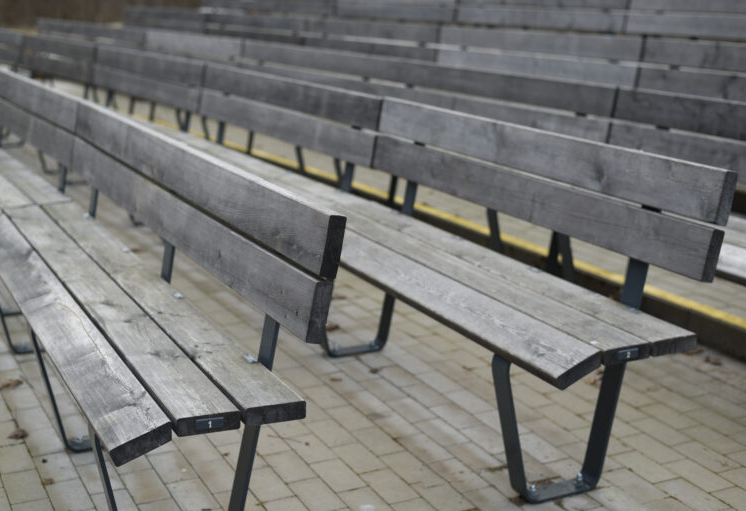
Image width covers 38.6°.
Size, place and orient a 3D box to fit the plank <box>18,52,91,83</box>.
[{"bbox_3d":[-2.456,-1.450,8.231,0.039,0.131,1.891,5,9,-34],"label":"plank"}]

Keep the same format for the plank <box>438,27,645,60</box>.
[{"bbox_3d":[0.959,-1.286,6.462,0.039,0.131,1.882,5,10,-33],"label":"plank"}]

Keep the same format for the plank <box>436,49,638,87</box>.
[{"bbox_3d":[0.932,-1.145,6.481,0.039,0.131,1.882,5,10,-33],"label":"plank"}]

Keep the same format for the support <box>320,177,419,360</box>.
[{"bbox_3d":[-0.031,-0.063,3.921,0.491,0.864,0.075,-8,16,-26],"label":"support"}]

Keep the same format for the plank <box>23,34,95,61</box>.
[{"bbox_3d":[-2.429,-1.591,8.212,0.039,0.131,1.891,4,10,-34],"label":"plank"}]

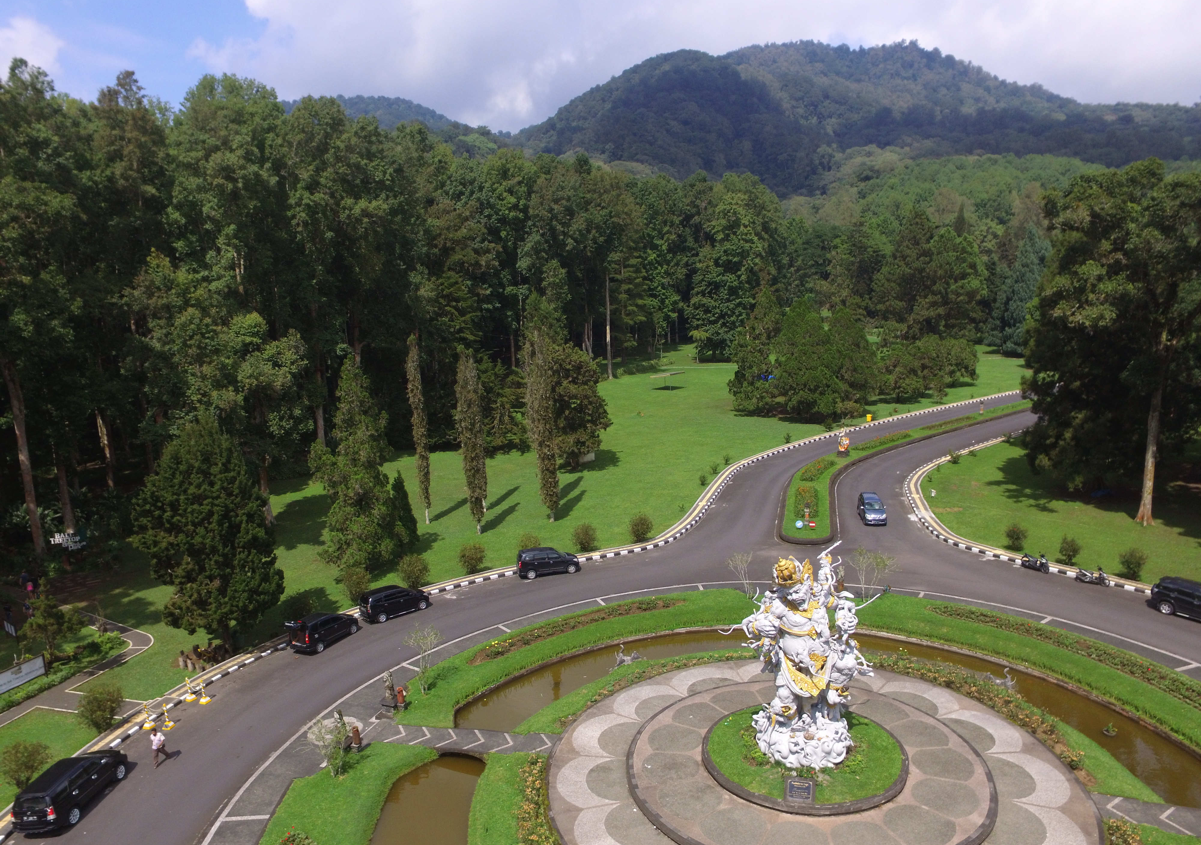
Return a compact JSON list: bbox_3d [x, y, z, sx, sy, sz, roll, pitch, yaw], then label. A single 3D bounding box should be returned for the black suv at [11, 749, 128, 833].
[{"bbox_3d":[-22.050,15.120,29.200,1.770,1.750,4.570,-3,8,1],"label":"black suv"}]

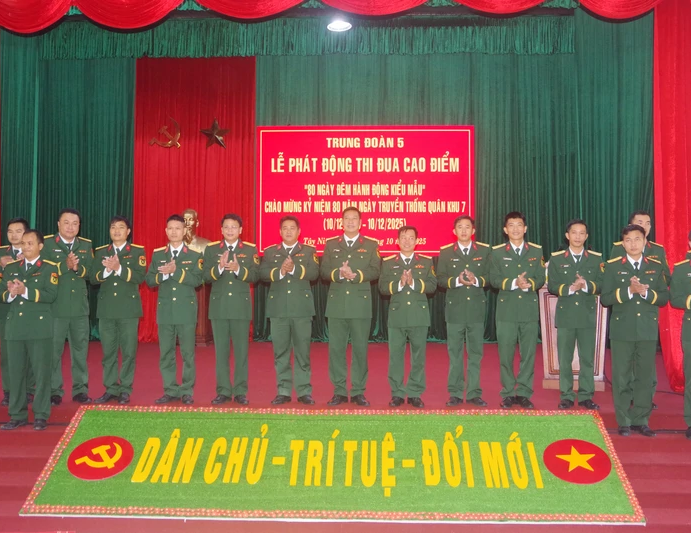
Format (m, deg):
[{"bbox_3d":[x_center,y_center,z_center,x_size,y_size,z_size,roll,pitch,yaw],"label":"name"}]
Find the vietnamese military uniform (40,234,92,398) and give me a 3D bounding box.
[{"bbox_3d":[-2.496,0.453,6.190,0.477,1.488,0.420,0,0,-6],"label":"vietnamese military uniform"}]

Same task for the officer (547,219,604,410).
[{"bbox_3d":[2.044,0.411,6.084,0.514,1.665,0.420,0,-1,16],"label":"officer"}]

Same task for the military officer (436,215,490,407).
[{"bbox_3d":[1.040,0.382,6.040,0.483,1.688,0.450,0,0,3],"label":"military officer"}]

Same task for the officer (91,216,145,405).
[{"bbox_3d":[-2.071,0.383,6.278,0.484,1.691,0.420,0,-1,-3],"label":"officer"}]

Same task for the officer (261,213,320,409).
[{"bbox_3d":[-0.505,0.382,6.150,0.545,1.688,0.460,0,0,0],"label":"officer"}]

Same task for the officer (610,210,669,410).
[{"bbox_3d":[2.542,0.368,5.940,0.492,1.716,0.450,0,0,6],"label":"officer"}]

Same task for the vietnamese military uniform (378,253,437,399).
[{"bbox_3d":[0.552,0.534,6.137,0.518,1.304,0.380,0,-1,6],"label":"vietnamese military uniform"}]

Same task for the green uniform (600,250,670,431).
[{"bbox_3d":[2.408,0.644,5.727,0.567,1.466,0.380,0,-1,14],"label":"green uniform"}]

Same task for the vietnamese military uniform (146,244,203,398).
[{"bbox_3d":[-1.541,0.495,6.200,0.505,1.390,0.400,0,0,-3],"label":"vietnamese military uniform"}]

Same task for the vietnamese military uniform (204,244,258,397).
[{"bbox_3d":[-1.035,0.477,6.250,0.490,1.440,0.380,0,-1,-7],"label":"vietnamese military uniform"}]

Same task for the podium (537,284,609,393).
[{"bbox_3d":[2.403,0.751,7.359,0.680,1.087,0.480,0,-1,9],"label":"podium"}]

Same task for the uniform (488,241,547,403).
[{"bbox_3d":[1.497,0.474,5.990,0.505,1.405,0.400,0,0,3],"label":"uniform"}]

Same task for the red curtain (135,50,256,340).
[{"bbox_3d":[-2.362,-1.083,10.800,1.915,4.552,0.200,0,0,2],"label":"red curtain"}]

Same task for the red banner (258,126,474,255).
[{"bbox_3d":[0.331,-1.215,11.100,3.501,2.102,0.050,0,-1,2],"label":"red banner"}]

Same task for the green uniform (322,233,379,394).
[{"bbox_3d":[0.044,0.445,6.080,0.530,1.462,0.410,0,0,2],"label":"green uniform"}]

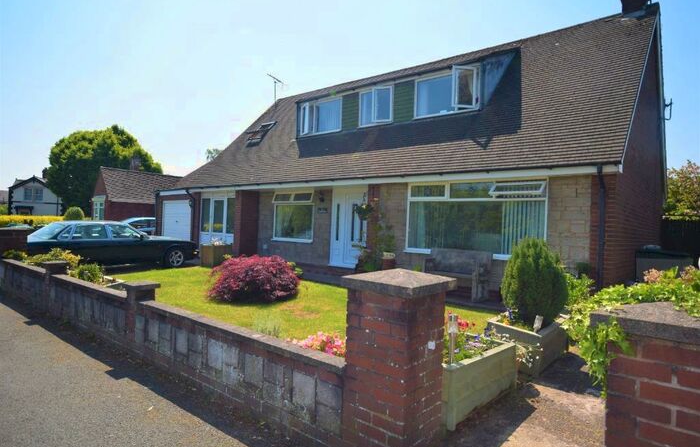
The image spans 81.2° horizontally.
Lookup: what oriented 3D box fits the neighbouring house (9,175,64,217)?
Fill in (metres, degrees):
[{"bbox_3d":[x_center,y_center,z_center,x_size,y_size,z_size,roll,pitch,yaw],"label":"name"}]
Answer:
[{"bbox_3d":[-46.620,-3.035,60.496,7.200,6.500,7.500,2,0,-41],"label":"neighbouring house"}]

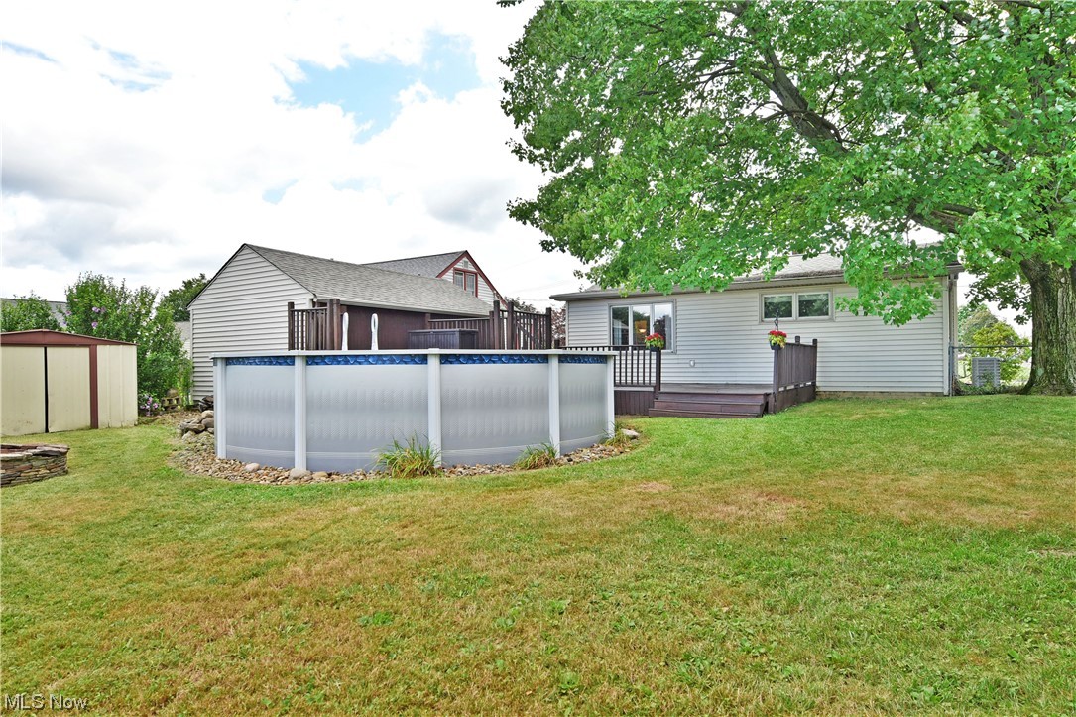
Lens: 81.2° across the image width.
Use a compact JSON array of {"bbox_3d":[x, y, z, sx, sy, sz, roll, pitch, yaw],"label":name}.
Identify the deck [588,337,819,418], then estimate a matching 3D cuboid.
[{"bbox_3d":[3.444,0.357,14.181,4.500,1.520,5.200,-1,-1,33],"label":"deck"}]

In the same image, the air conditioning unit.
[{"bbox_3d":[12.357,0.410,17.300,0.600,0.880,0.600,-1,-1,33],"label":"air conditioning unit"}]

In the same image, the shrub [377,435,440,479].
[{"bbox_3d":[-1.315,0.991,6.400,0.620,0.400,0.520,-1,0,-10],"label":"shrub"}]

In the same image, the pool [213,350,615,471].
[{"bbox_3d":[-1.661,0.590,9.297,5.600,1.310,5.600,-1,-1,33],"label":"pool"}]

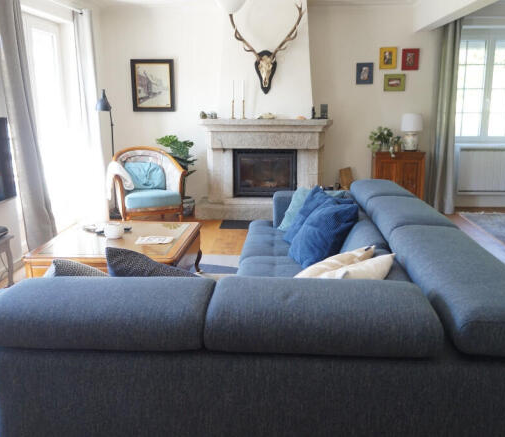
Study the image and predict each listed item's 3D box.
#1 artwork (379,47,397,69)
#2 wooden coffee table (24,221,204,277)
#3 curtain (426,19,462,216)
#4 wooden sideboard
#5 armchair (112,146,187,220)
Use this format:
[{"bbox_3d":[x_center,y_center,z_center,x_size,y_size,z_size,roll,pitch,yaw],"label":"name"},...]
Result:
[{"bbox_3d":[1.607,-1.892,5.811,0.203,0.250,0.020,0,14,4],"label":"artwork"},{"bbox_3d":[-0.953,0.349,3.613,1.014,0.424,0.987,1,13,5],"label":"wooden coffee table"},{"bbox_3d":[2.294,-1.186,5.857,0.301,2.311,0.150,1,13,5],"label":"curtain"},{"bbox_3d":[1.752,-0.422,6.000,0.584,0.790,0.340,1,13,5],"label":"wooden sideboard"},{"bbox_3d":[-1.251,-0.399,5.873,0.760,0.840,0.750,-4,14,-16],"label":"armchair"}]

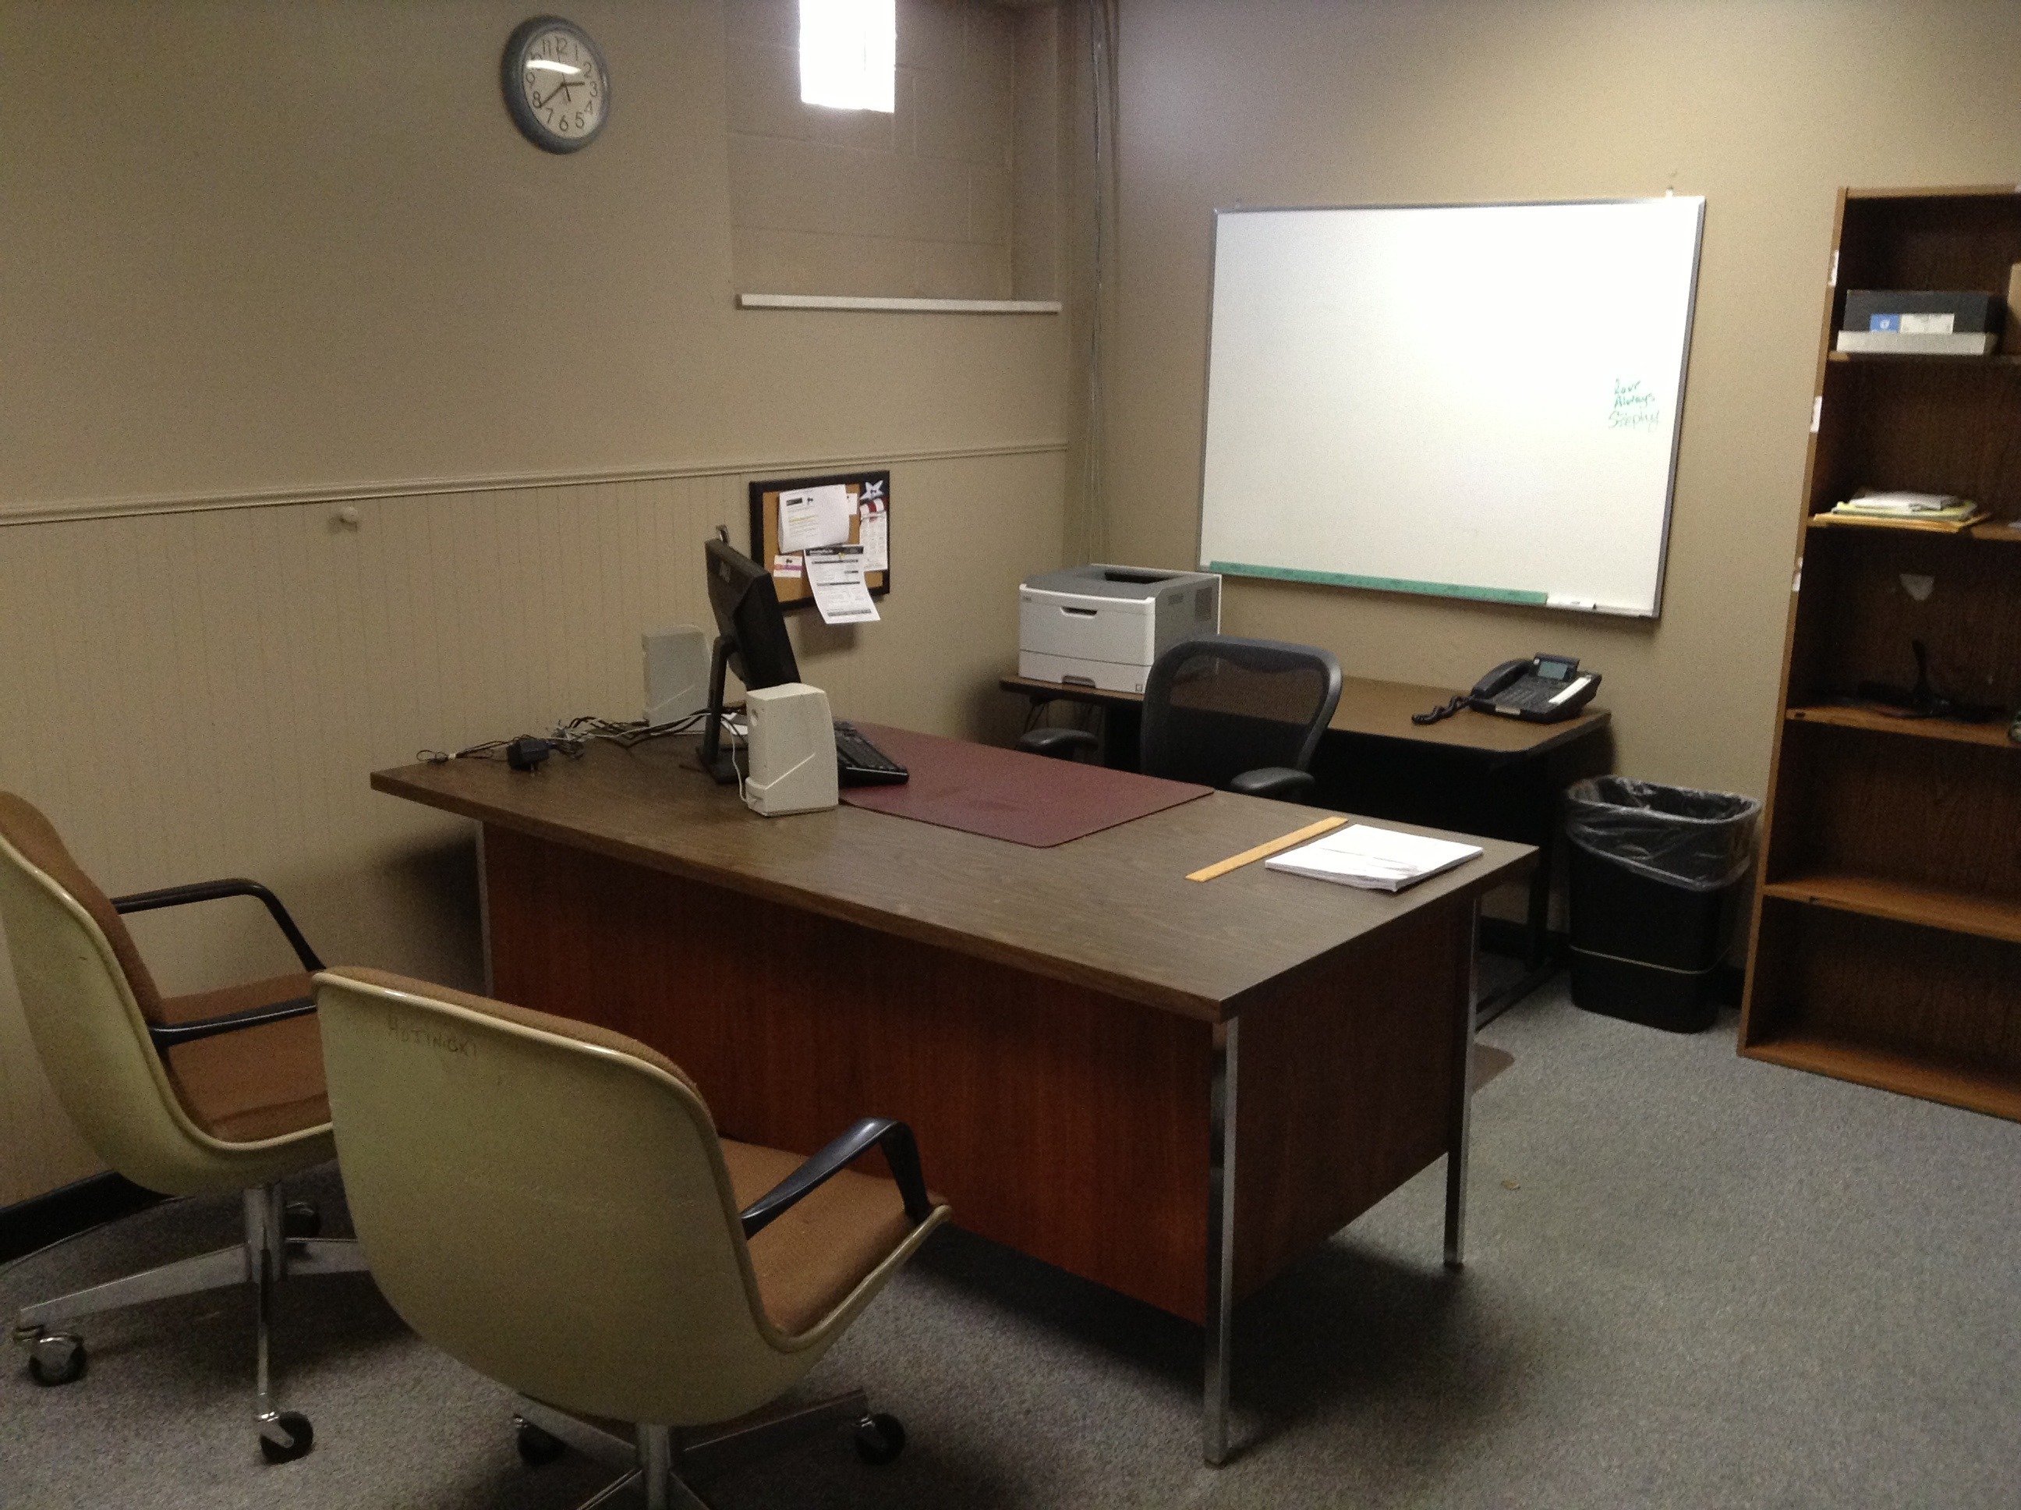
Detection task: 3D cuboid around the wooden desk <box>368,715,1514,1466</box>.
[{"bbox_3d":[-0.151,0.444,3.286,1.756,0.730,0.933,11,16,37],"label":"wooden desk"}]

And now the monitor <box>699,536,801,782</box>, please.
[{"bbox_3d":[-0.450,-0.171,3.475,0.205,0.385,0.500,-3,13,-18],"label":"monitor"}]

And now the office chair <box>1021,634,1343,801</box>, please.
[{"bbox_3d":[0.317,0.206,3.945,0.650,0.920,0.640,10,16,35],"label":"office chair"}]

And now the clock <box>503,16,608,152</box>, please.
[{"bbox_3d":[-0.857,-1.279,3.665,0.045,0.250,0.250,10,16,35],"label":"clock"}]

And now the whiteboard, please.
[{"bbox_3d":[1.018,-0.859,4.691,1.235,0.925,0.045,10,16,35],"label":"whiteboard"}]

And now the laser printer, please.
[{"bbox_3d":[0.287,-0.324,4.886,0.390,0.248,0.375,9,15,30],"label":"laser printer"}]

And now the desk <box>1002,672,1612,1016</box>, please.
[{"bbox_3d":[0.690,0.171,4.761,1.380,0.647,0.620,10,16,35],"label":"desk"}]

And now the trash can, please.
[{"bbox_3d":[1.462,0.342,4.397,0.385,0.505,0.295,10,16,35],"label":"trash can"}]

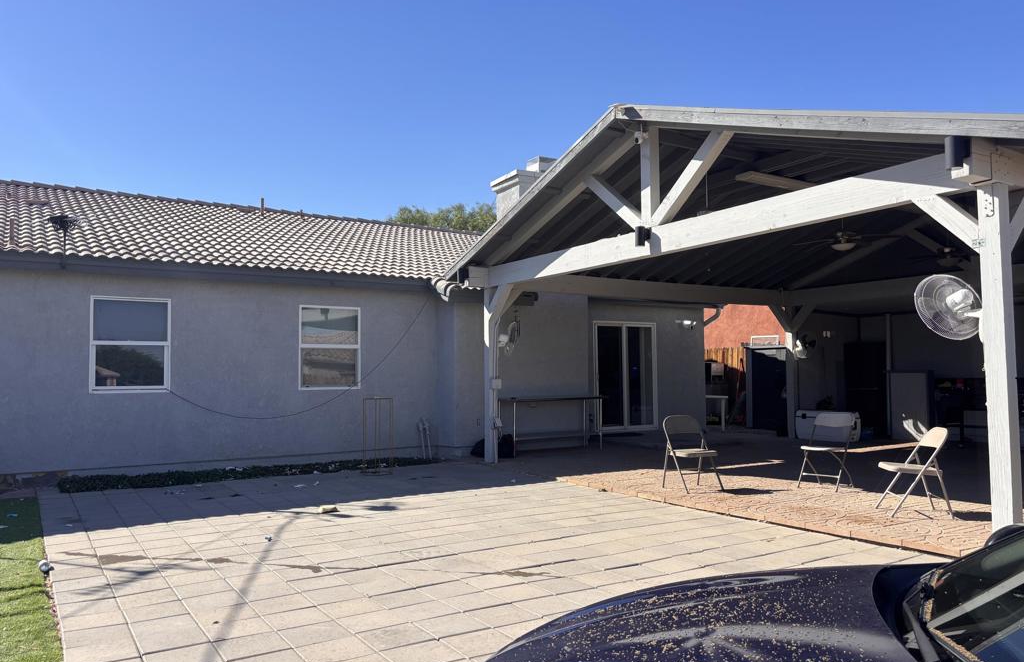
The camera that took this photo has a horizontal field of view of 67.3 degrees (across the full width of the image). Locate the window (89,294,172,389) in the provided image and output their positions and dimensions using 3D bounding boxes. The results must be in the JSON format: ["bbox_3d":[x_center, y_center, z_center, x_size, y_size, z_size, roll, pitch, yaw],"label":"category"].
[{"bbox_3d":[-4.811,0.182,9.718,0.925,1.210,0.100,2,-4,-35],"label":"window"}]

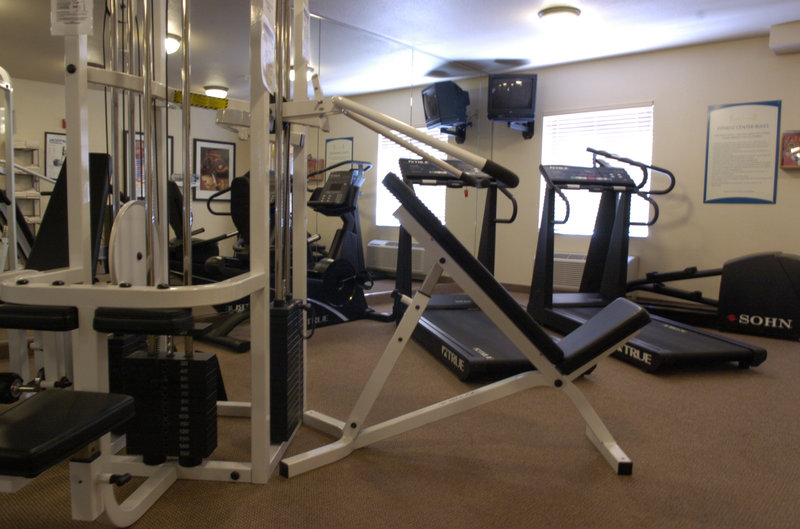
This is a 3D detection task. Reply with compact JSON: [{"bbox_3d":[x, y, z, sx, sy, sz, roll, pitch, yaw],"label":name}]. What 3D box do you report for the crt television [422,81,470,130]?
[{"bbox_3d":[0.588,-1.914,6.703,0.460,0.460,0.510,-9,8,-14],"label":"crt television"}]

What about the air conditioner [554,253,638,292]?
[{"bbox_3d":[1.973,0.083,5.933,1.040,0.380,0.260,6,7,40],"label":"air conditioner"}]

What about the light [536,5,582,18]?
[{"bbox_3d":[1.297,-1.975,4.501,0.350,0.130,0.350,6,7,40],"label":"light"}]

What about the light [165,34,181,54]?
[{"bbox_3d":[-2.292,-2.118,5.393,0.350,0.130,0.350,6,7,40],"label":"light"}]

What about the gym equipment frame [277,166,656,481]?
[{"bbox_3d":[0.254,0.203,2.170,1.330,1.090,0.550,1,5,0],"label":"gym equipment frame"}]

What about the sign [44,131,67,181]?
[{"bbox_3d":[-4.549,-1.452,7.539,0.030,0.640,0.480,6,7,40],"label":"sign"}]

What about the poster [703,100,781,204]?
[{"bbox_3d":[3.097,-1.005,5.032,0.580,0.900,0.025,6,7,40],"label":"poster"}]

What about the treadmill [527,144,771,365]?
[{"bbox_3d":[1.682,-0.106,4.139,0.810,1.370,1.770,0,6,-12],"label":"treadmill"}]

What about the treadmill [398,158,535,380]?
[{"bbox_3d":[0.520,-0.103,3.914,0.810,1.370,1.770,-1,6,-15],"label":"treadmill"}]

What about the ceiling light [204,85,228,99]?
[{"bbox_3d":[-2.495,-2.327,7.537,0.350,0.130,0.350,6,7,40],"label":"ceiling light"}]

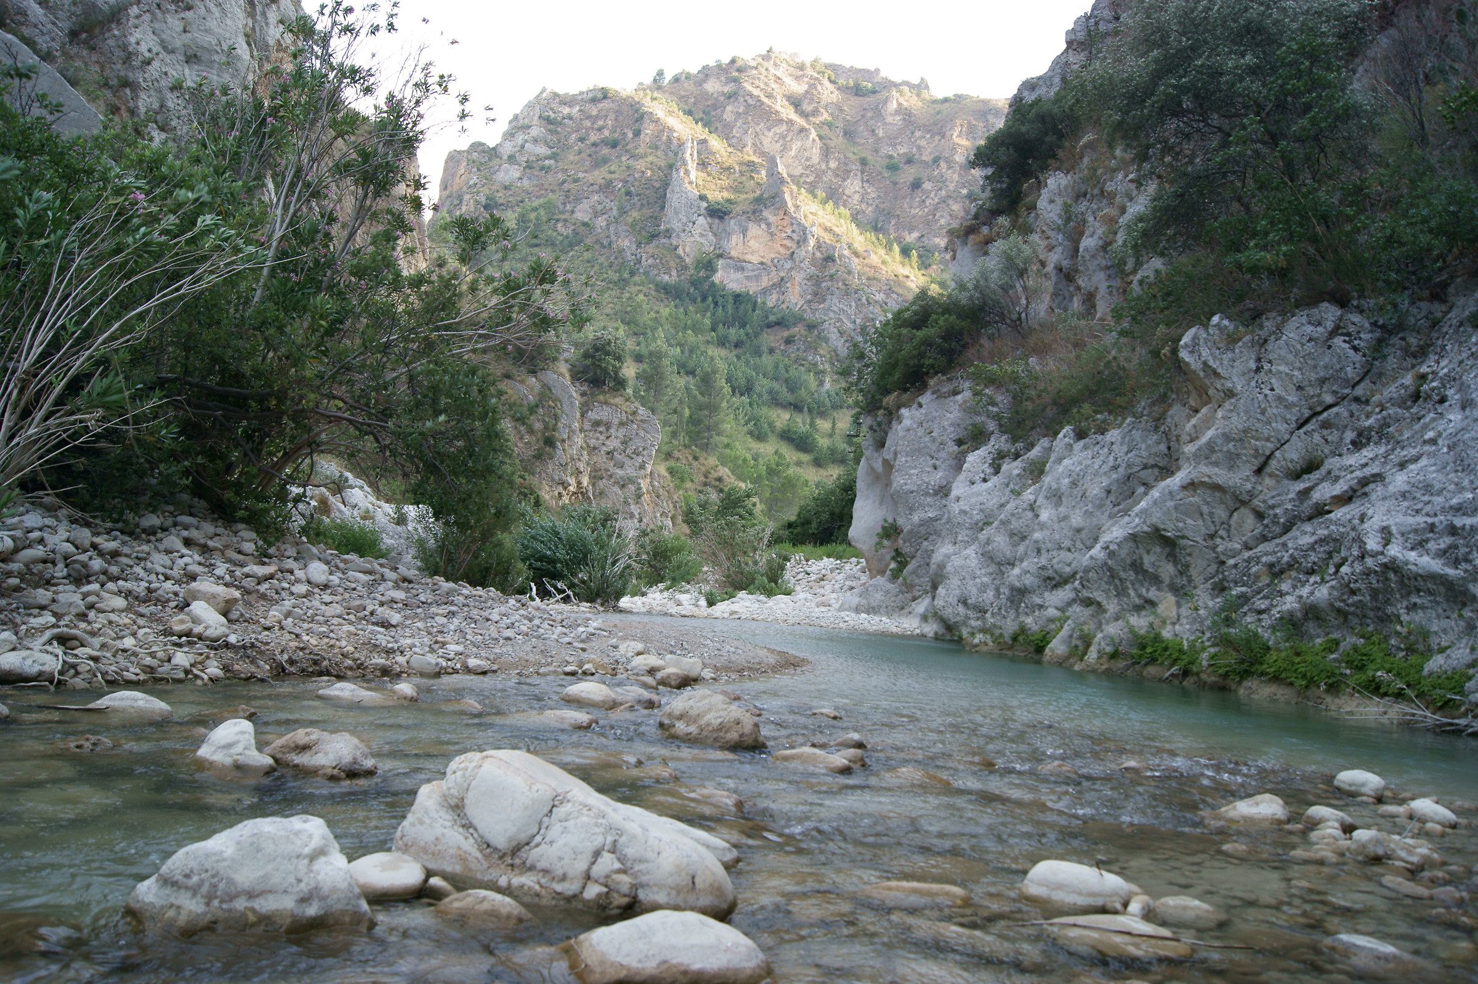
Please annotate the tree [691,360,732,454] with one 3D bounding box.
[{"bbox_3d":[-2.171,-6.643,85.000,3.090,7.130,3.090,0,-2,0],"label":"tree"}]

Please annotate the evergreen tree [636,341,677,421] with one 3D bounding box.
[{"bbox_3d":[-6.112,-7.946,82.000,2.980,6.220,2.980,0,-2,0],"label":"evergreen tree"}]

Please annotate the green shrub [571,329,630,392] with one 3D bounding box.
[{"bbox_3d":[-6.029,-5.752,48.000,2.430,2.670,2.310,0,-2,0],"label":"green shrub"}]

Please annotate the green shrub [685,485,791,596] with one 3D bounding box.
[{"bbox_3d":[-0.012,0.995,23.000,2.140,2.230,1.930,0,-2,0],"label":"green shrub"}]

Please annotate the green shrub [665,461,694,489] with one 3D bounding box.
[{"bbox_3d":[-2.981,-0.831,55.000,1.390,1.330,1.320,0,-2,0],"label":"green shrub"}]

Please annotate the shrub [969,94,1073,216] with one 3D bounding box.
[{"bbox_3d":[6.896,-8.229,27.000,2.540,2.840,2.410,0,-2,0],"label":"shrub"}]

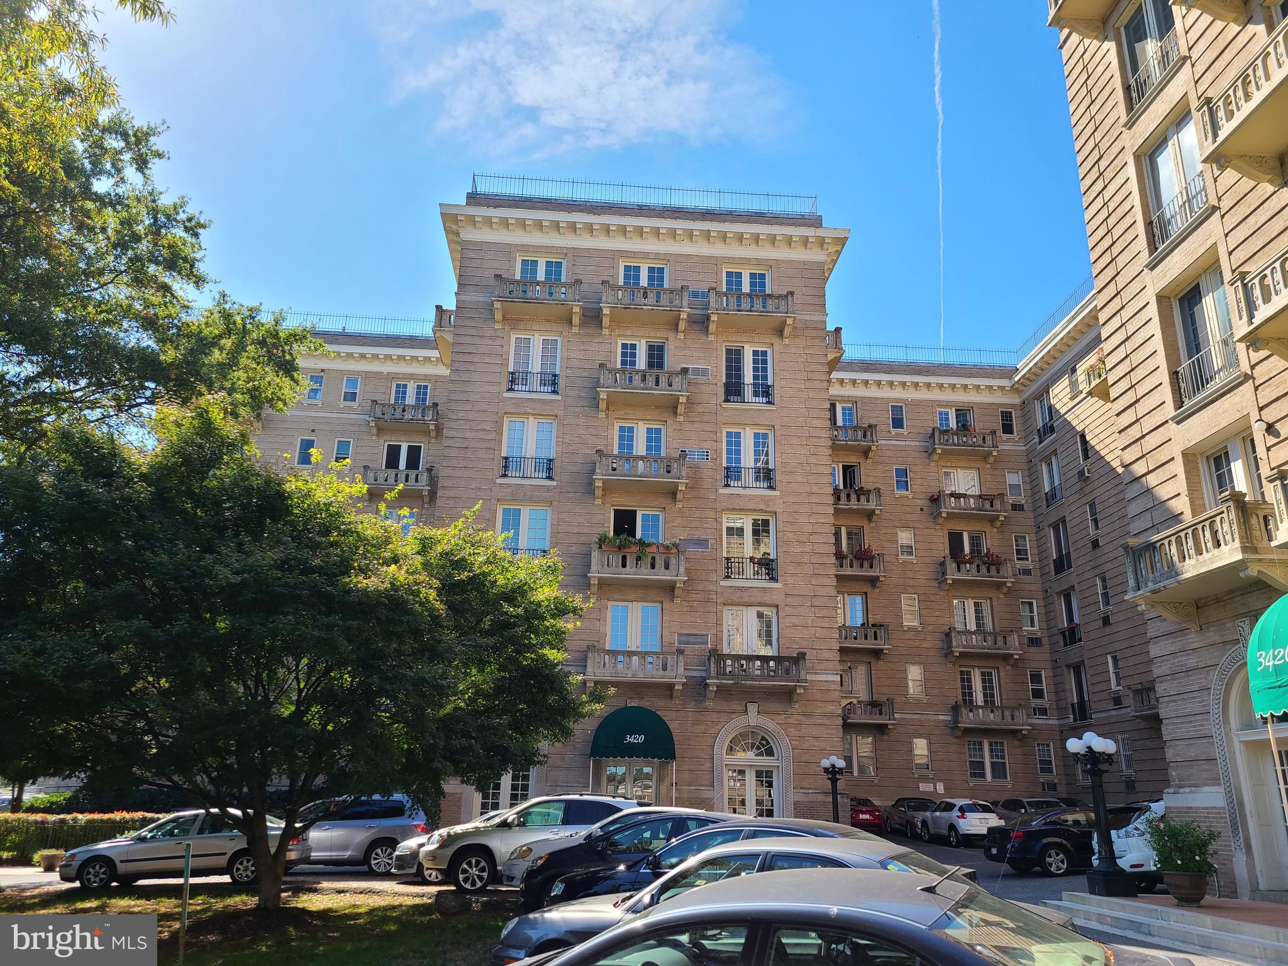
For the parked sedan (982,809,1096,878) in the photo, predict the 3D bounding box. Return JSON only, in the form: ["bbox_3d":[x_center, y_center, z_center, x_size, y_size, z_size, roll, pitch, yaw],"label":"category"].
[{"bbox_3d":[10.572,8.426,22.724,4.850,1.490,1.830,2,-18,-1],"label":"parked sedan"}]

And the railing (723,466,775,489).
[{"bbox_3d":[3.486,-0.157,32.002,1.758,0.705,0.080,2,-18,-4],"label":"railing"}]

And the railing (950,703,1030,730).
[{"bbox_3d":[14.796,10.001,41.329,3.100,1.020,1.000,2,-19,-4],"label":"railing"}]

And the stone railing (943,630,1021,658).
[{"bbox_3d":[14.699,6.990,42.064,3.064,1.020,1.060,3,-19,-3],"label":"stone railing"}]

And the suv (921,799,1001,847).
[{"bbox_3d":[11.274,12.058,34.434,1.765,1.570,4.125,3,-19,-5],"label":"suv"}]

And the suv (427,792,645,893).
[{"bbox_3d":[-1.990,6.956,18.707,4.770,1.710,1.910,8,-19,-18],"label":"suv"}]

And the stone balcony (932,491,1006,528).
[{"bbox_3d":[15.286,1.335,45.377,3.170,1.560,1.040,3,-18,-3],"label":"stone balcony"}]

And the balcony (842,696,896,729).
[{"bbox_3d":[9.042,9.769,40.970,3.100,1.260,1.000,2,-19,-4],"label":"balcony"}]

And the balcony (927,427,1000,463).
[{"bbox_3d":[15.349,-1.690,46.386,3.170,1.560,1.040,3,-18,-3],"label":"balcony"}]

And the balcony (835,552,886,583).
[{"bbox_3d":[9.003,3.808,42.374,3.070,1.310,1.030,2,-18,-4],"label":"balcony"}]

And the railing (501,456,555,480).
[{"bbox_3d":[-3.914,-0.496,32.613,1.800,0.690,0.130,3,-18,-3],"label":"railing"}]

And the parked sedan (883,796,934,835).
[{"bbox_3d":[10.719,12.998,37.486,1.820,1.440,4.850,2,-19,-2],"label":"parked sedan"}]

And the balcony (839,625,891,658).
[{"bbox_3d":[9.108,6.886,41.934,3.100,1.350,1.000,2,-19,-4],"label":"balcony"}]

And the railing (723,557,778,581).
[{"bbox_3d":[3.433,2.767,31.032,1.770,0.735,0.080,2,-18,-4],"label":"railing"}]

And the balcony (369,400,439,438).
[{"bbox_3d":[-10.696,-2.725,43.389,3.040,1.440,1.060,3,-19,-3],"label":"balcony"}]

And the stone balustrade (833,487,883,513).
[{"bbox_3d":[9.056,0.847,43.357,3.050,1.090,1.030,2,-18,-4],"label":"stone balustrade"}]

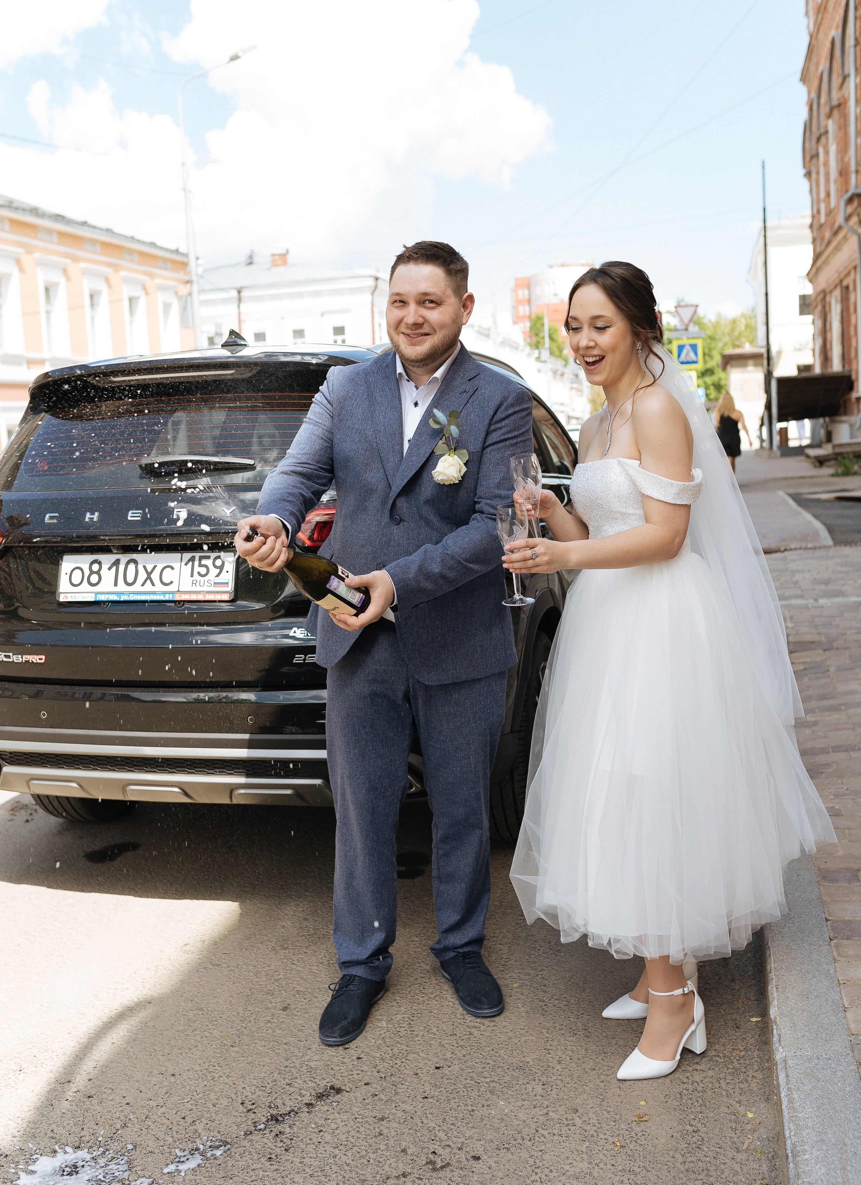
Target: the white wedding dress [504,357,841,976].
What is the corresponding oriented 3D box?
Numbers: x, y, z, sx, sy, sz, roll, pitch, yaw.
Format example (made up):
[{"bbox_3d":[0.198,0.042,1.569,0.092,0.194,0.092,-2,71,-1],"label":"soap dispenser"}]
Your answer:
[{"bbox_3d":[0.522,0.111,2.730,0.700,1.250,0.660,-6,7,-31],"label":"white wedding dress"}]

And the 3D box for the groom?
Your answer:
[{"bbox_3d":[-0.081,0.100,2.800,0.620,1.770,0.500,-1,6,15],"label":"groom"}]

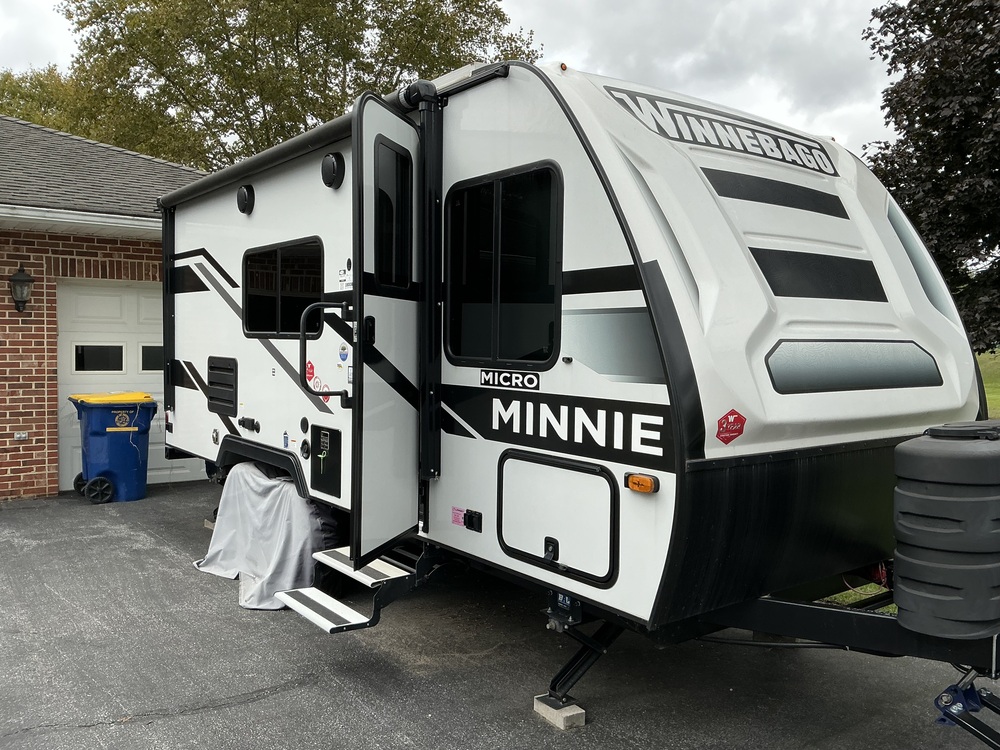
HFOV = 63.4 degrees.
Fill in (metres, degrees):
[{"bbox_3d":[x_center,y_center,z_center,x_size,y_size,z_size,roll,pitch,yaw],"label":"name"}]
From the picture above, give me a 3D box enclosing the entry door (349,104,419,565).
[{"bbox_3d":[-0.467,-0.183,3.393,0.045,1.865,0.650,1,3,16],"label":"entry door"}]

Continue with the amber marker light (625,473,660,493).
[{"bbox_3d":[0.466,0.361,2.670,0.034,0.058,0.132,-1,3,-38],"label":"amber marker light"}]

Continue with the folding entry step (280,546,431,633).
[{"bbox_3d":[-0.714,0.958,3.990,0.595,0.360,0.650,-1,3,-38],"label":"folding entry step"}]

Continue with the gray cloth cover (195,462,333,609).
[{"bbox_3d":[-1.528,0.975,5.172,0.470,0.690,1.480,-1,3,-38],"label":"gray cloth cover"}]

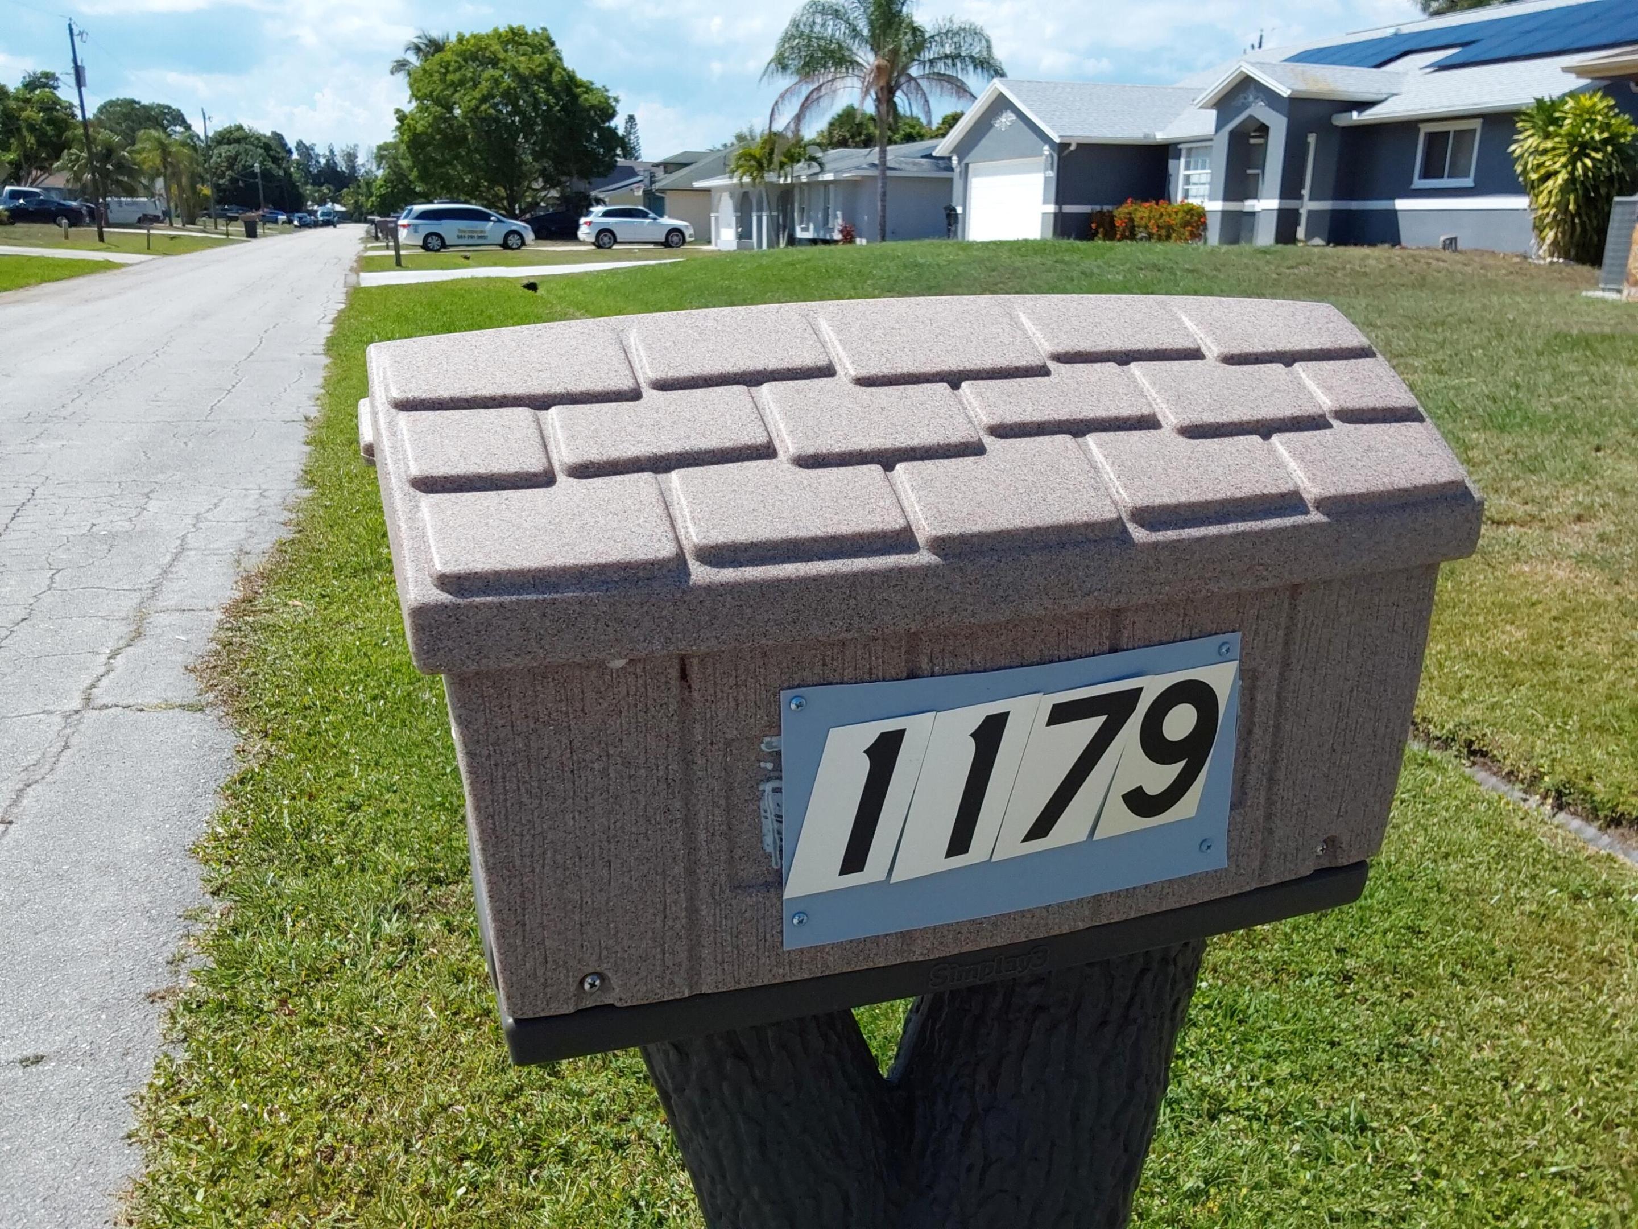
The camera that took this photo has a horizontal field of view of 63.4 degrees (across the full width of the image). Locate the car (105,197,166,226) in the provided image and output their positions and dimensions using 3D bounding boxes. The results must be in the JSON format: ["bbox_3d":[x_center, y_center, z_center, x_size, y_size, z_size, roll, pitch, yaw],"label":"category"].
[{"bbox_3d":[-54.555,-31.764,104.398,5.400,2.100,2.000,-4,17,-15],"label":"car"}]

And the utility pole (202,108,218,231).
[{"bbox_3d":[-48.694,-35.590,106.057,0.400,9.200,0.350,-5,17,-18],"label":"utility pole"}]

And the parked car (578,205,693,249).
[{"bbox_3d":[-7.307,-15.584,53.290,4.630,1.650,1.900,-5,17,-17],"label":"parked car"}]

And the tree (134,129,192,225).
[{"bbox_3d":[-49.697,-33.168,100.628,4.000,7.100,4.000,-5,17,-18],"label":"tree"}]

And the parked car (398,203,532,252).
[{"bbox_3d":[-13.535,-14.940,51.174,5.150,1.740,2.000,-6,18,-22],"label":"parked car"}]

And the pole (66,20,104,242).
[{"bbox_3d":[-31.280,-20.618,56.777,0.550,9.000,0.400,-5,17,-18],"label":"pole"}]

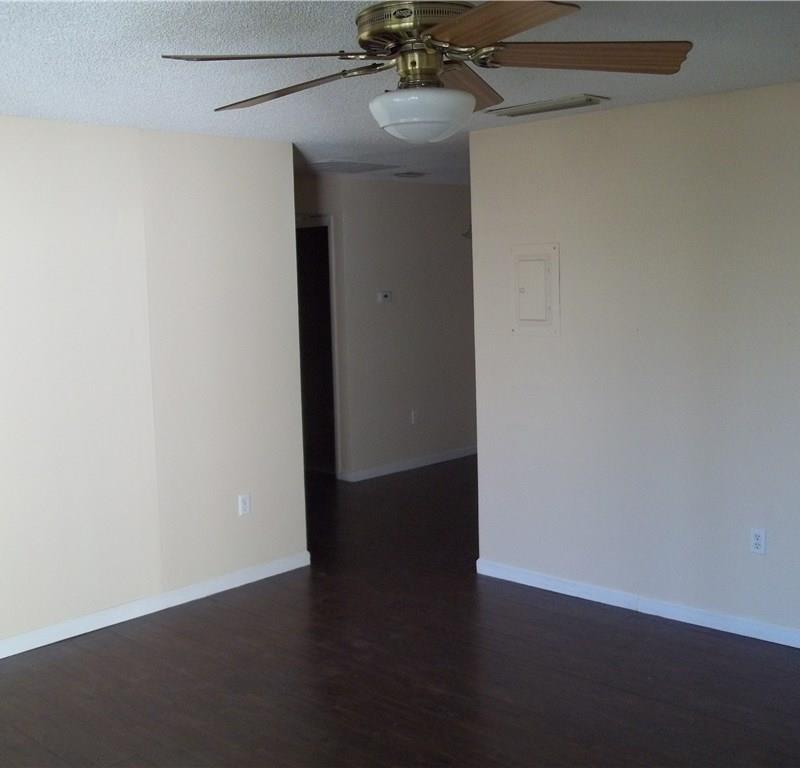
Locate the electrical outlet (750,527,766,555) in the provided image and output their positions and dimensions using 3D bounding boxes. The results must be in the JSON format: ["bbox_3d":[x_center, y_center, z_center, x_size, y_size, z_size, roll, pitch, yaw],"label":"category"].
[{"bbox_3d":[1.606,0.706,4.237,0.071,0.116,0.010,4,9,41],"label":"electrical outlet"}]

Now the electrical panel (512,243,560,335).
[{"bbox_3d":[0.696,-0.485,4.860,0.300,0.480,0.025,4,9,41],"label":"electrical panel"}]

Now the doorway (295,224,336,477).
[{"bbox_3d":[-0.825,-0.263,8.027,0.780,2.060,0.110,4,9,41],"label":"doorway"}]

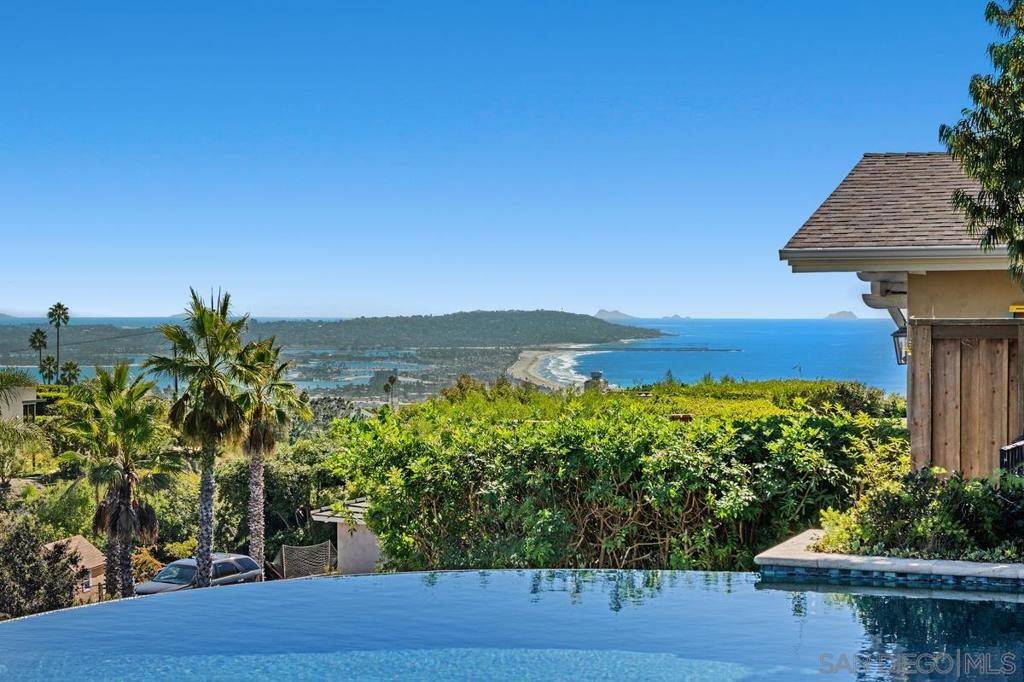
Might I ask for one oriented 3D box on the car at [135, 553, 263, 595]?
[{"bbox_3d":[-9.150,7.070,57.287,1.820,1.520,4.750,1,1,33],"label":"car"}]

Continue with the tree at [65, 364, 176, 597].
[{"bbox_3d":[-9.638,3.607,49.000,2.760,6.060,2.760,0,1,0],"label":"tree"}]

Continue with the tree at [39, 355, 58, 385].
[{"bbox_3d":[-59.317,4.932,255.000,2.430,5.890,2.430,0,1,0],"label":"tree"}]

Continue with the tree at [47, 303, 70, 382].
[{"bbox_3d":[-58.132,1.217,255.000,3.010,12.300,3.010,0,1,0],"label":"tree"}]

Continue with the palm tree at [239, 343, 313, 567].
[{"bbox_3d":[-6.579,3.405,54.000,2.220,6.950,2.220,0,1,0],"label":"palm tree"}]

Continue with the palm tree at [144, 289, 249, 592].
[{"bbox_3d":[-8.084,2.703,51.000,2.660,8.100,2.660,0,1,0],"label":"palm tree"}]

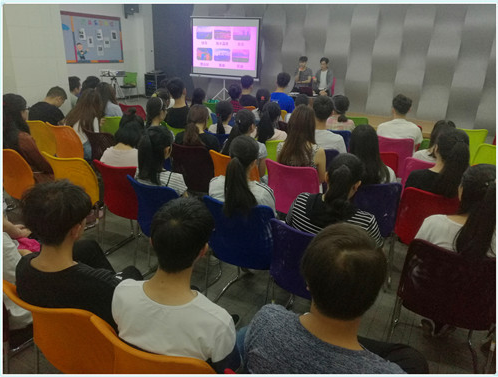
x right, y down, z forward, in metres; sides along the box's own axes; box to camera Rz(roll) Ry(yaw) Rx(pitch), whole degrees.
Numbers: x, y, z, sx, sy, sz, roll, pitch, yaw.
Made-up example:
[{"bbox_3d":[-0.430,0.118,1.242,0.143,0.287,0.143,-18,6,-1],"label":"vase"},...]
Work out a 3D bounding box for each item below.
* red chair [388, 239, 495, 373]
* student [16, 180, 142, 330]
[{"bbox_3d":[1.020,0.587,2.083,0.460,0.800,0.520,10,22,22],"label":"red chair"},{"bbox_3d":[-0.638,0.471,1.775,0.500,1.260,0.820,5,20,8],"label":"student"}]

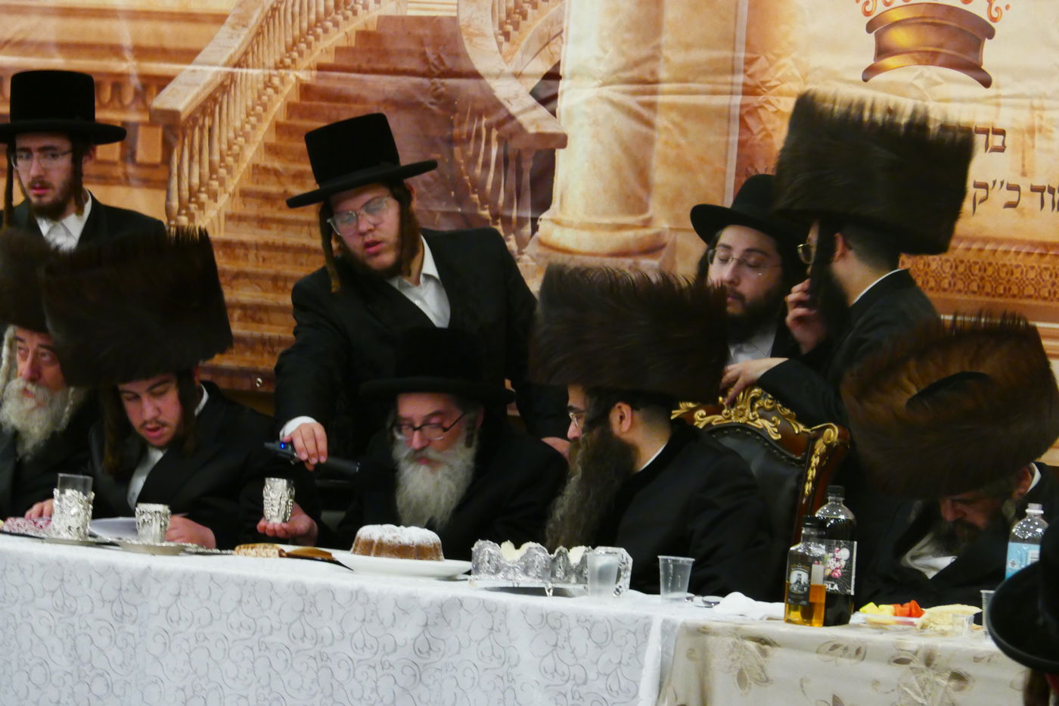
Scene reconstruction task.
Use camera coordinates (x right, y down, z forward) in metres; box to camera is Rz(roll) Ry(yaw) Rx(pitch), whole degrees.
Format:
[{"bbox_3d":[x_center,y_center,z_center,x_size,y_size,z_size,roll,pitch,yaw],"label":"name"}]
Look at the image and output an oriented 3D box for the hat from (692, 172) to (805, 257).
[{"bbox_3d":[0.517,-0.304,15.700,0.330,0.140,0.360,9,-13,25],"label":"hat"}]

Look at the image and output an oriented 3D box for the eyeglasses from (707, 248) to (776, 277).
[{"bbox_3d":[0.462,-0.192,15.650,0.140,0.045,0.140,10,0,27],"label":"eyeglasses"}]

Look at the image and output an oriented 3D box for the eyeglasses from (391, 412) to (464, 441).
[{"bbox_3d":[-0.205,0.142,16.053,0.138,0.042,0.140,3,27,29],"label":"eyeglasses"}]

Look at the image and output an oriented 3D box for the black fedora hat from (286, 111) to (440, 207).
[{"bbox_3d":[-0.369,-0.414,15.600,0.330,0.140,0.360,-15,3,1],"label":"black fedora hat"}]

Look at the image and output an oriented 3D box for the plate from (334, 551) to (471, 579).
[{"bbox_3d":[-0.271,0.451,15.636,0.300,0.032,0.300,4,1,0],"label":"plate"}]

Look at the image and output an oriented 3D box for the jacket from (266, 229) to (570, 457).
[{"bbox_3d":[-0.240,0.122,16.450,0.610,0.780,0.440,-2,8,9],"label":"jacket"}]

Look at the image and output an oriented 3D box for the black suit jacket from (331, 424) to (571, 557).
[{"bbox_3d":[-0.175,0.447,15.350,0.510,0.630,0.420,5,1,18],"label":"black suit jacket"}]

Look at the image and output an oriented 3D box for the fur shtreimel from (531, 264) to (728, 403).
[{"bbox_3d":[0.212,-0.041,15.650,0.390,0.245,0.380,7,2,0],"label":"fur shtreimel"}]

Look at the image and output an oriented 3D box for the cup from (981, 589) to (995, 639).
[{"bbox_3d":[0.929,0.520,14.600,0.073,0.096,0.073,3,2,0],"label":"cup"}]

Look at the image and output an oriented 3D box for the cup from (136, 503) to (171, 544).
[{"bbox_3d":[-0.818,0.371,16.000,0.076,0.087,0.076,3,2,0],"label":"cup"}]

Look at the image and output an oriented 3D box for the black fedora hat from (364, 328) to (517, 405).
[{"bbox_3d":[-0.200,0.025,15.800,0.320,0.155,0.350,3,5,0],"label":"black fedora hat"}]

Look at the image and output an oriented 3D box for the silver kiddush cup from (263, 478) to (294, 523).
[{"bbox_3d":[-0.542,0.318,15.900,0.068,0.094,0.068,3,2,0],"label":"silver kiddush cup"}]

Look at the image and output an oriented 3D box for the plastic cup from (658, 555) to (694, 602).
[{"bbox_3d":[0.292,0.454,14.750,0.073,0.088,0.073,4,1,0],"label":"plastic cup"}]

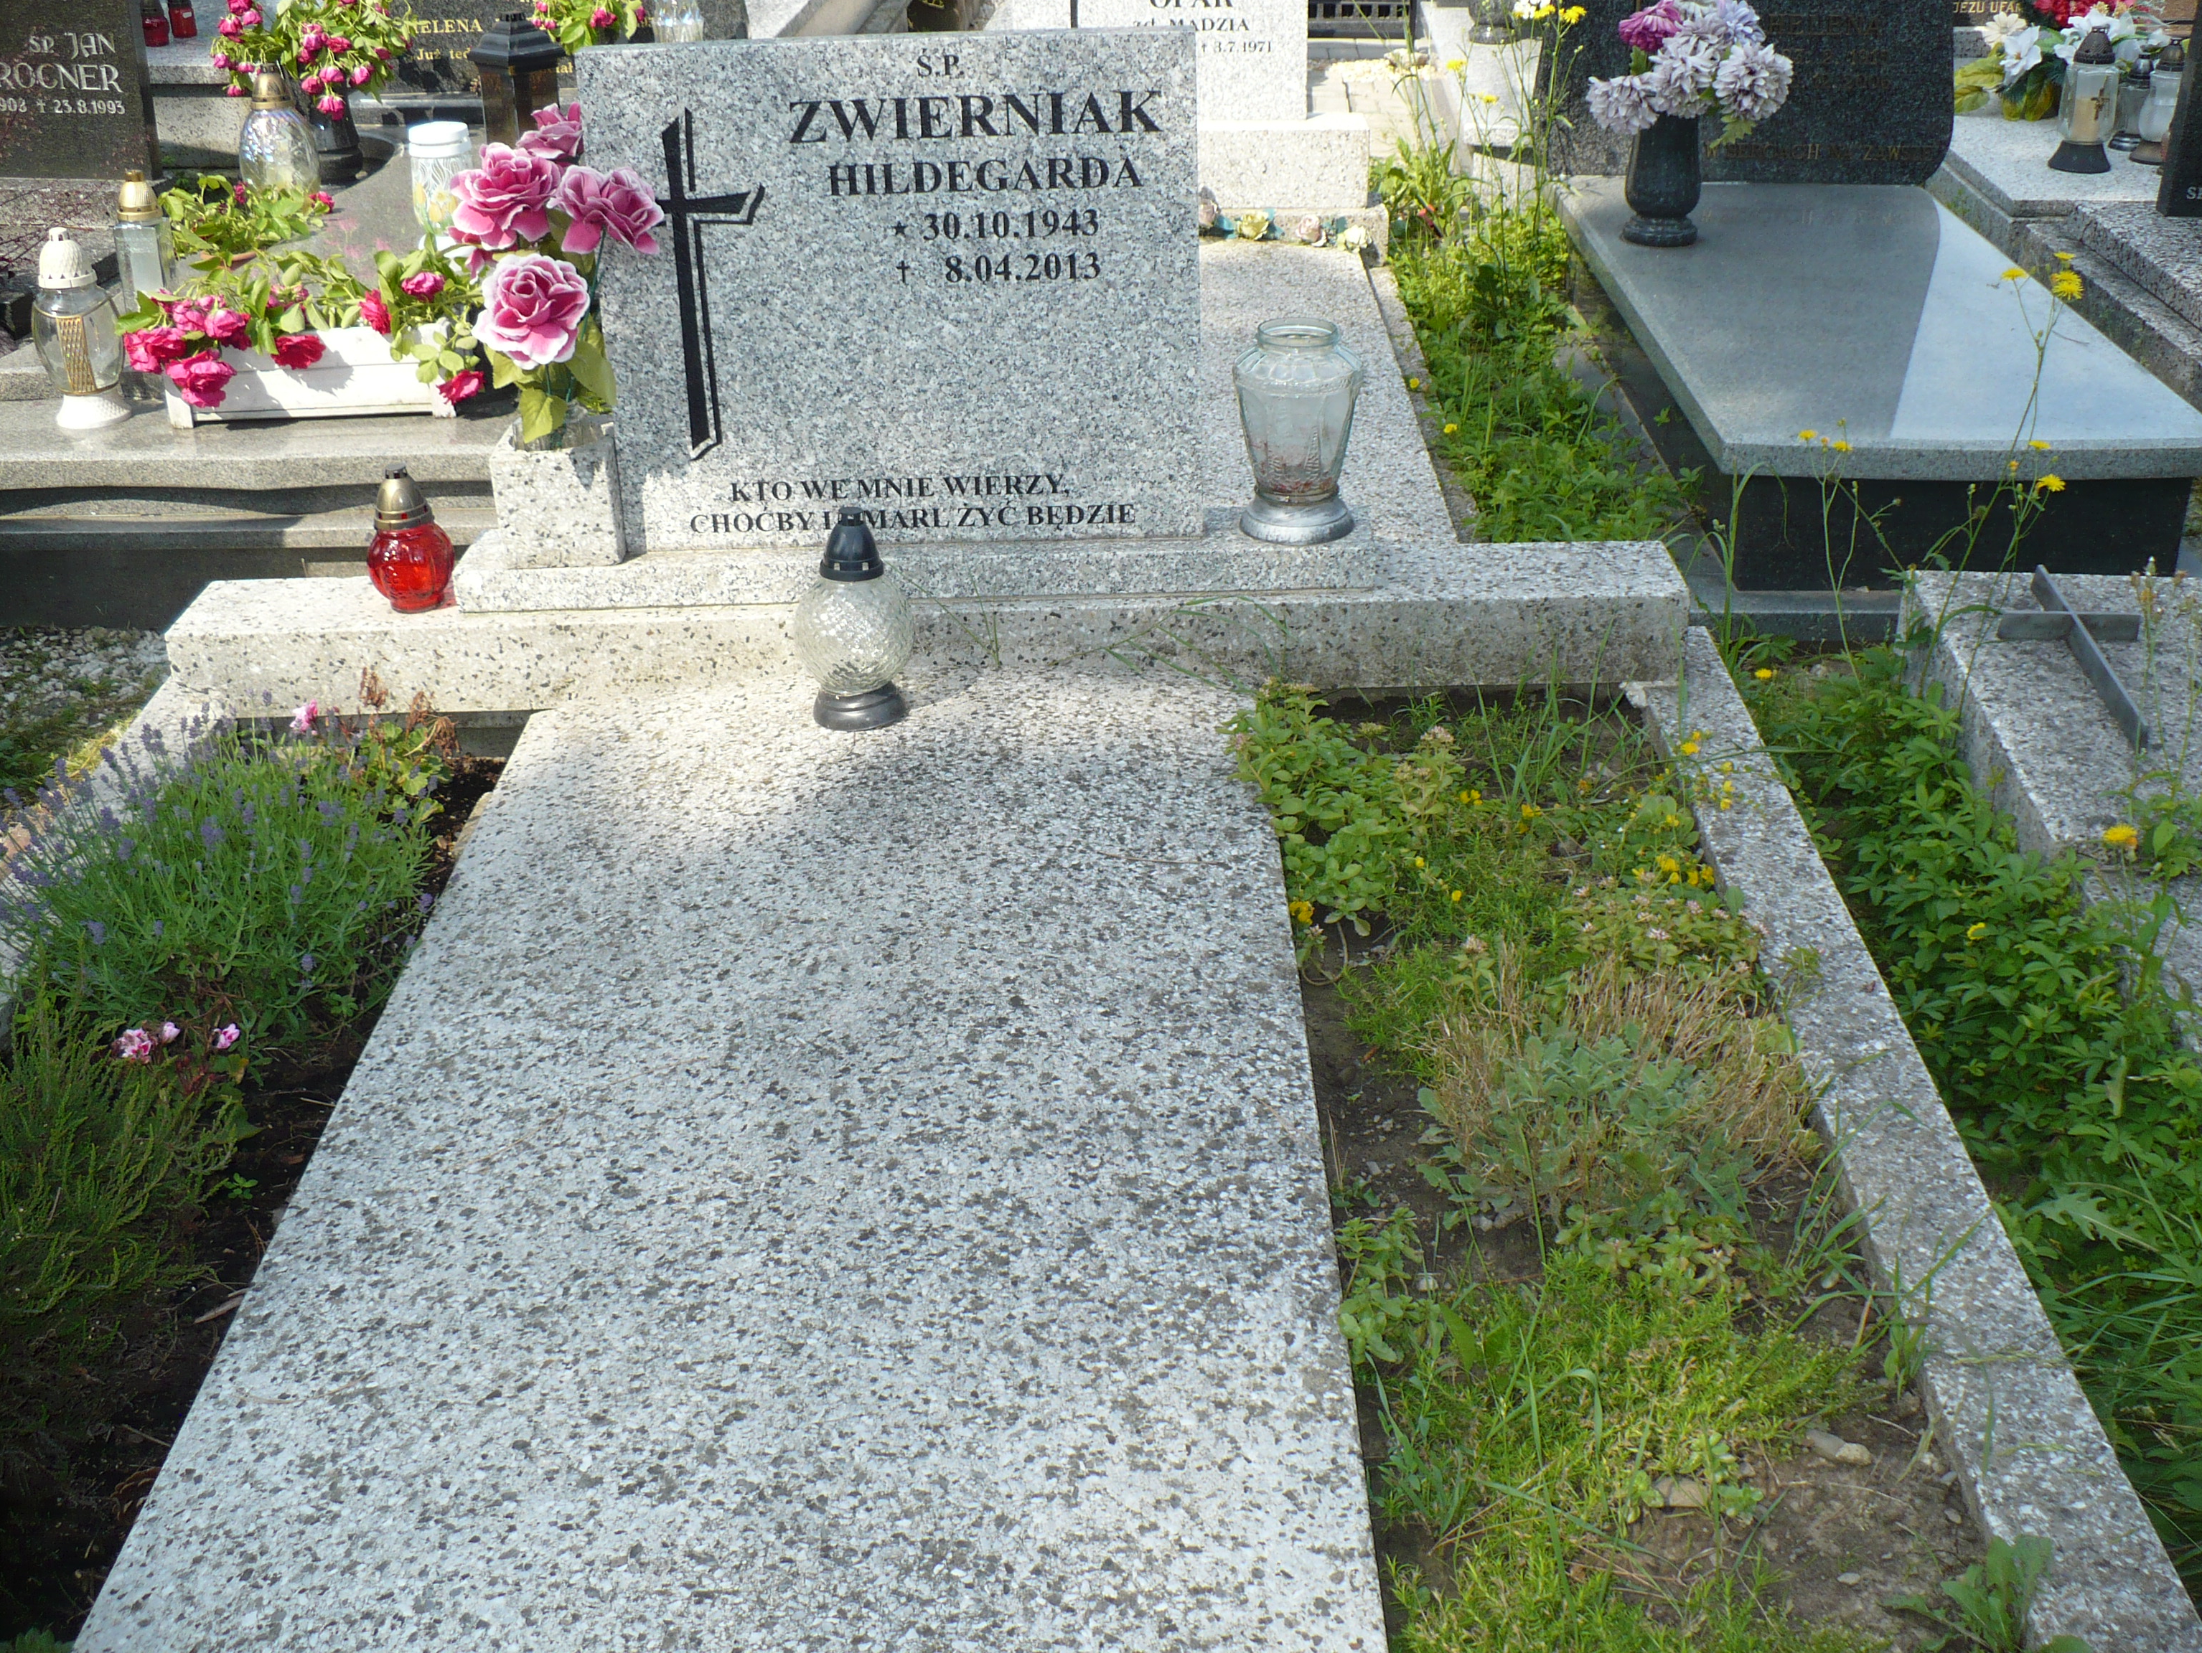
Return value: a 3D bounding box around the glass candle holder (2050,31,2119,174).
[{"bbox_3d":[1.757,-1.291,4.192,0.112,0.236,0.112,-1,26,0],"label":"glass candle holder"}]

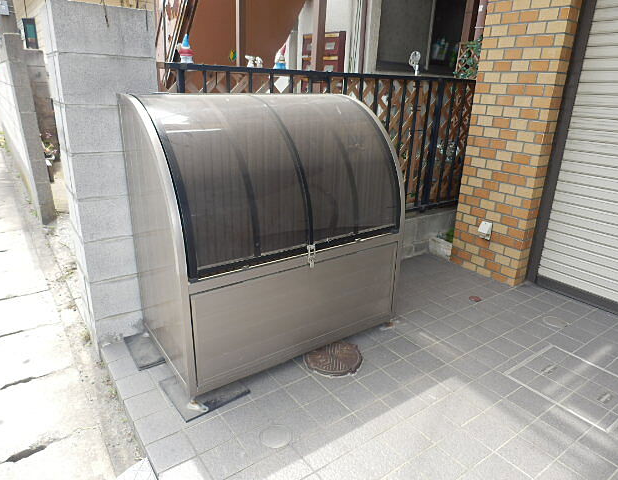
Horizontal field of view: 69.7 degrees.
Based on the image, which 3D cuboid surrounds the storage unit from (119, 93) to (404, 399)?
[{"bbox_3d":[-0.180,-0.105,2.209,1.182,1.157,0.689,-12,24,-33],"label":"storage unit"}]

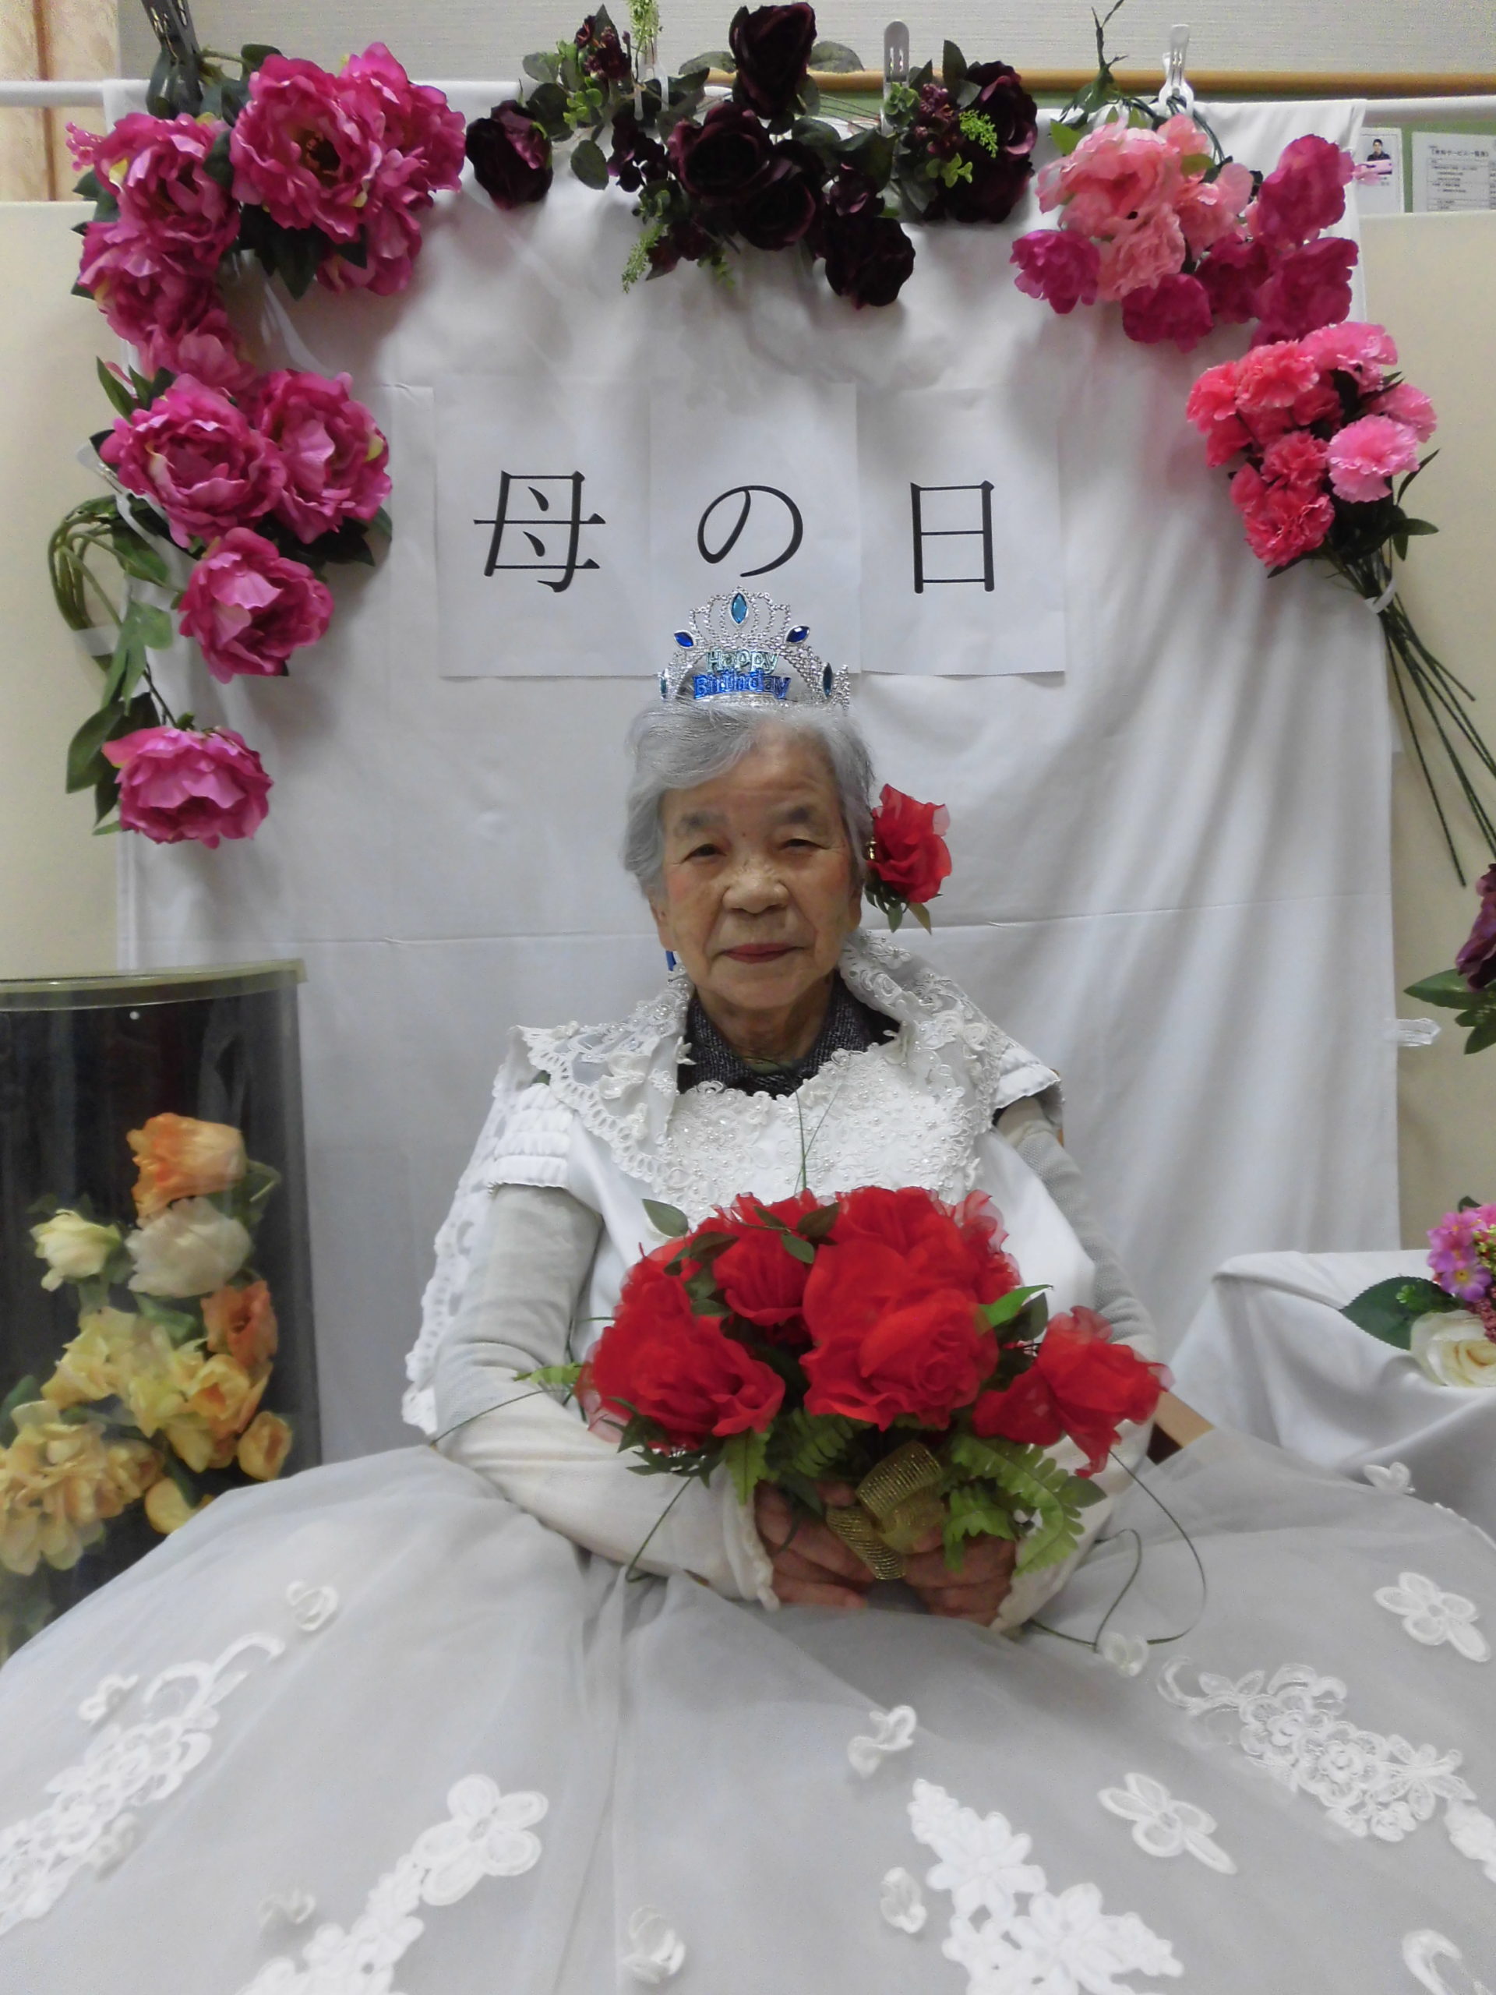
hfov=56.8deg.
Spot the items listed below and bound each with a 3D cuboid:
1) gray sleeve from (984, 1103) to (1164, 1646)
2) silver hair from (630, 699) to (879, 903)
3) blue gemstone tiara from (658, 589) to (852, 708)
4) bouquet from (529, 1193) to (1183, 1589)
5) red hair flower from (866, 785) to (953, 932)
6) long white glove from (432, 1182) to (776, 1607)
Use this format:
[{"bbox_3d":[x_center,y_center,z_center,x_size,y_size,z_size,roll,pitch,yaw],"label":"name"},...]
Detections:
[{"bbox_3d":[0.207,0.235,0.935,0.130,0.300,0.245,-1,-1,25],"label":"gray sleeve"},{"bbox_3d":[0.001,-0.148,0.985,0.178,0.180,0.195,-1,-1,7],"label":"silver hair"},{"bbox_3d":[0.005,-0.239,0.950,0.135,0.080,0.075,-1,-1,9],"label":"blue gemstone tiara"},{"bbox_3d":[0.058,0.226,0.810,0.355,0.230,0.220,-1,-1,0],"label":"bouquet"},{"bbox_3d":[0.114,-0.099,0.985,0.068,0.105,0.065,-1,-1,-30],"label":"red hair flower"},{"bbox_3d":[-0.100,0.250,0.915,0.140,0.240,0.268,0,-1,-45],"label":"long white glove"}]

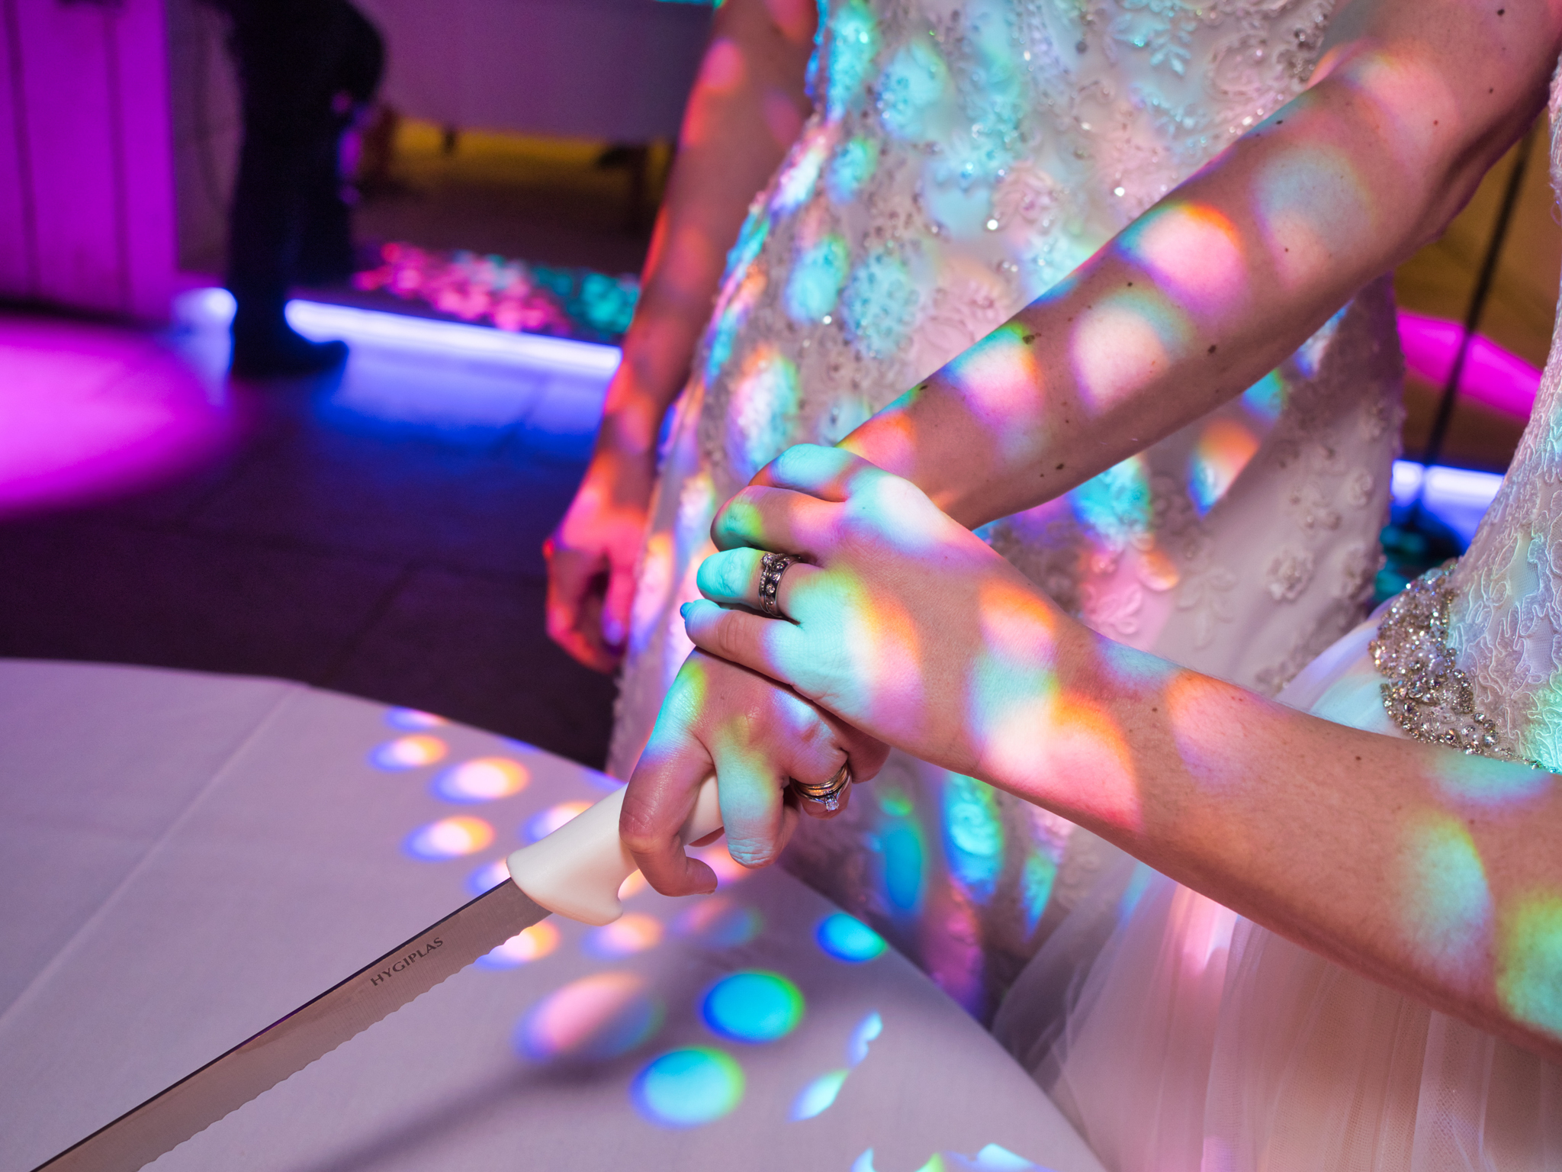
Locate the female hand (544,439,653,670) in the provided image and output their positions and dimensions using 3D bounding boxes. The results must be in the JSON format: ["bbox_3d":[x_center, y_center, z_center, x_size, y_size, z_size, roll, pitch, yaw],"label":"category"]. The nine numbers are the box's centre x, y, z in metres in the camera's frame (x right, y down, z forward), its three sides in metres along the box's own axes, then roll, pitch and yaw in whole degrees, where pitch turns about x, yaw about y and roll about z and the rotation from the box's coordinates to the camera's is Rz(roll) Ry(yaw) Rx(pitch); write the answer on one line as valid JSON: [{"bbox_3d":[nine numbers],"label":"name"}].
[{"bbox_3d":[-0.109,-0.016,1.070,0.065,0.140,0.078,-4,29,-20],"label":"female hand"}]

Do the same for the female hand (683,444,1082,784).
[{"bbox_3d":[0.037,0.007,0.570,0.130,0.088,0.063,27,-11,16],"label":"female hand"}]

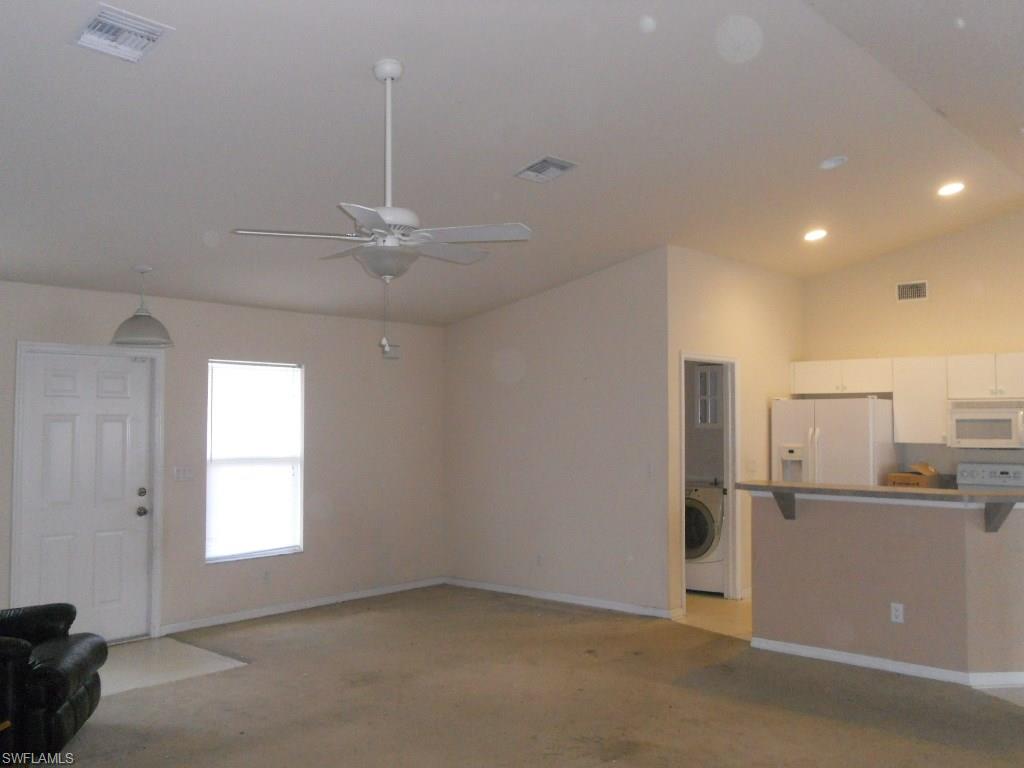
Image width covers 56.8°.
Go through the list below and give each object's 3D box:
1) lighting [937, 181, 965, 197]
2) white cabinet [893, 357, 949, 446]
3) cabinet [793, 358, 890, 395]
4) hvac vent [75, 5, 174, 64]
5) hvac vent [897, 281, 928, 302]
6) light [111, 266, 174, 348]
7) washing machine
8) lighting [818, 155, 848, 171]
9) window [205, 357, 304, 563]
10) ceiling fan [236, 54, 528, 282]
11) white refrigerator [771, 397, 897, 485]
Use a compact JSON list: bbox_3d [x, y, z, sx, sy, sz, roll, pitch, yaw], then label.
[{"bbox_3d":[3.326,-1.468,7.172,0.200,0.030,0.200,-17,-13,41],"label":"lighting"},{"bbox_3d":[3.652,0.147,8.339,0.453,0.751,0.321,-2,-3,42],"label":"white cabinet"},{"bbox_3d":[3.124,-0.062,8.824,0.957,0.313,0.321,-2,-3,42],"label":"cabinet"},{"bbox_3d":[-1.518,-1.361,3.702,0.301,0.030,0.286,-17,-13,41],"label":"hvac vent"},{"bbox_3d":[3.633,-0.846,8.598,0.281,0.175,0.030,-2,-3,42],"label":"hvac vent"},{"bbox_3d":[-2.473,-0.517,6.326,0.421,0.521,0.421,-2,-3,42],"label":"light"},{"bbox_3d":[1.846,1.425,8.929,0.687,0.972,0.761,-2,-3,42],"label":"washing machine"},{"bbox_3d":[2.120,-1.451,6.242,0.200,0.030,0.200,-17,-13,41],"label":"lighting"},{"bbox_3d":[-2.065,0.609,7.604,0.100,1.543,0.882,-2,-3,42],"label":"window"},{"bbox_3d":[-0.554,-0.939,4.152,1.303,1.002,1.303,-2,-3,42],"label":"ceiling fan"},{"bbox_3d":[2.951,1.017,8.521,0.902,1.748,0.822,-2,-3,42],"label":"white refrigerator"}]

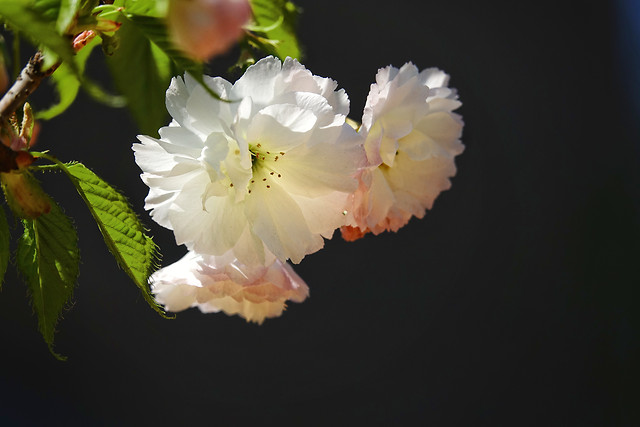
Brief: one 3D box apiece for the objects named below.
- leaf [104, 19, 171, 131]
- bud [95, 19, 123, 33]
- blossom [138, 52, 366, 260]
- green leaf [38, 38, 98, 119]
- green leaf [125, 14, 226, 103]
[{"bbox_3d":[-0.037,-0.028,1.470,0.013,0.023,0.007,-12,0,0],"label":"leaf"},{"bbox_3d":[-0.042,-0.037,1.460,0.005,0.003,0.003,6,0,12],"label":"bud"},{"bbox_3d":[-0.014,-0.010,1.450,0.045,0.041,0.027,0,0,-9],"label":"blossom"},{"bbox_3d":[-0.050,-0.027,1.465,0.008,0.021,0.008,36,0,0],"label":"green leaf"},{"bbox_3d":[-0.029,-0.031,1.450,0.026,0.009,0.007,41,0,0],"label":"green leaf"}]

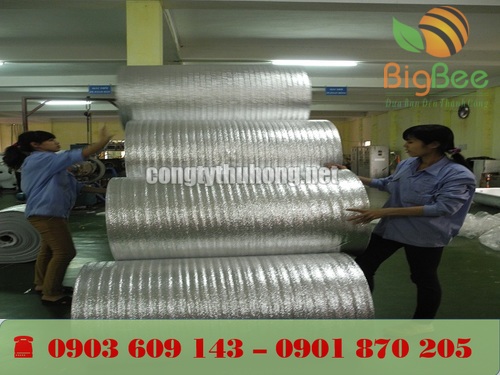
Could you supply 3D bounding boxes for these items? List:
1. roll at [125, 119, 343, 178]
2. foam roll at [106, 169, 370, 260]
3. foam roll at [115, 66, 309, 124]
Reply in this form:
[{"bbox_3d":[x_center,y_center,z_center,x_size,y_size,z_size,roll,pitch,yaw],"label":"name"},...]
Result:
[{"bbox_3d":[-0.125,-0.258,3.170,1.570,0.545,0.545,0,4,-4],"label":"roll"},{"bbox_3d":[-0.069,0.185,2.680,1.580,0.550,0.550,0,4,0],"label":"foam roll"},{"bbox_3d":[-0.287,-0.757,3.470,1.550,0.550,0.550,0,3,-3],"label":"foam roll"}]

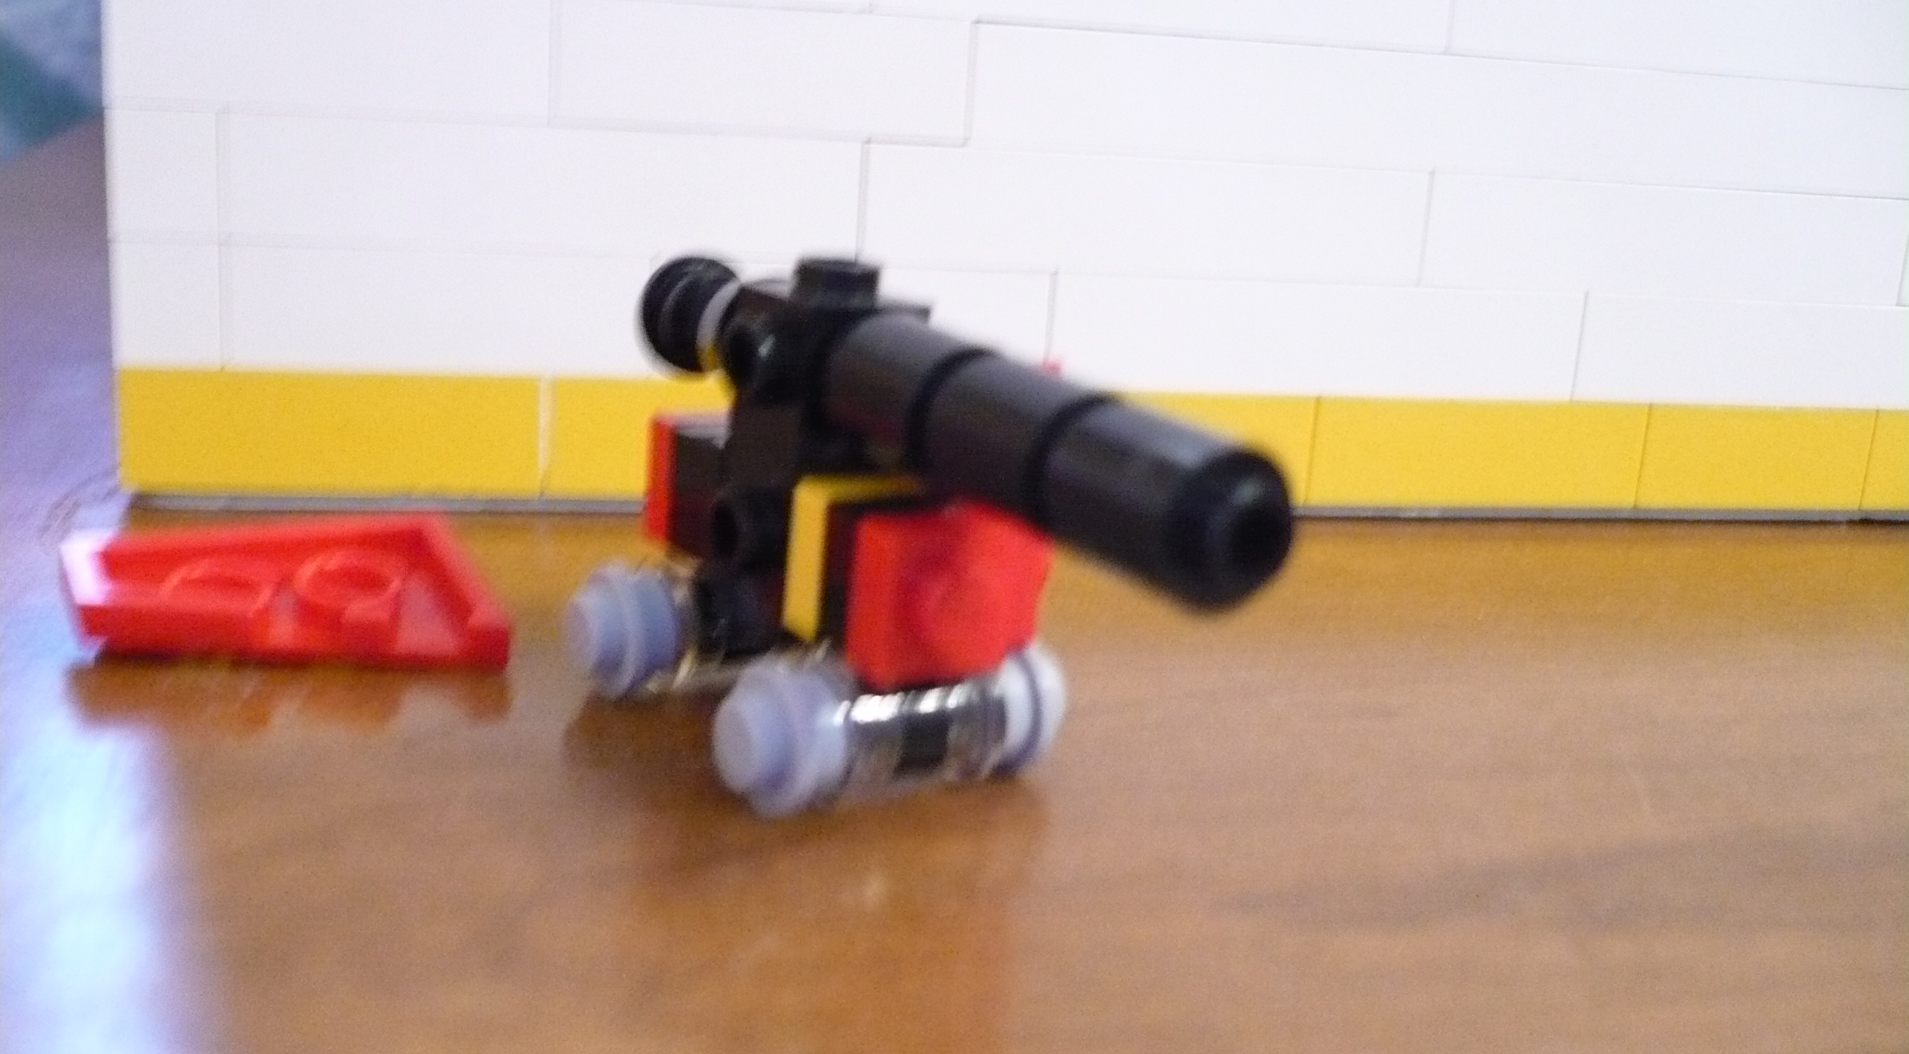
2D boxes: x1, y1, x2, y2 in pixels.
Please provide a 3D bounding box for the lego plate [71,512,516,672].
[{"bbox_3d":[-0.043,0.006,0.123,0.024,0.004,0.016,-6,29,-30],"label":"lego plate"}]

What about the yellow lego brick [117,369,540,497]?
[{"bbox_3d":[-0.048,-0.009,0.151,0.032,0.010,0.008,0,15,-13],"label":"yellow lego brick"}]

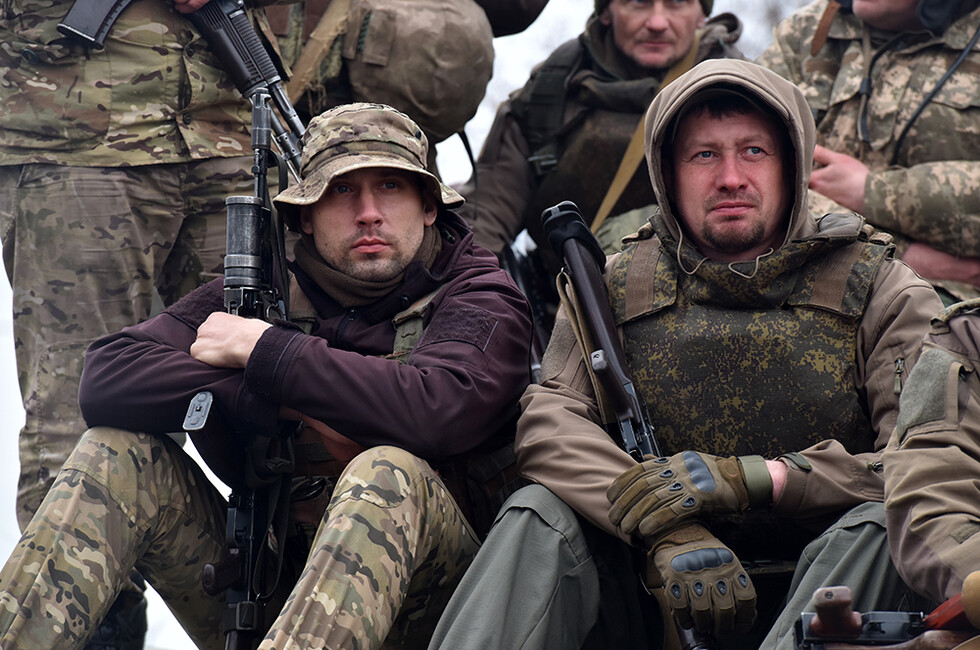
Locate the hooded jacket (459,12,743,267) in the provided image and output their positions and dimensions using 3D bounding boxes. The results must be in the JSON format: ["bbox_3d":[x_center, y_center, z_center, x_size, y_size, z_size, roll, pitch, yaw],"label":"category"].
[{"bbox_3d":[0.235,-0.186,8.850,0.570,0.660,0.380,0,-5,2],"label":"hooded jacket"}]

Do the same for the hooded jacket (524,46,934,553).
[{"bbox_3d":[0.307,0.013,6.950,0.560,0.710,0.450,0,-5,6],"label":"hooded jacket"}]

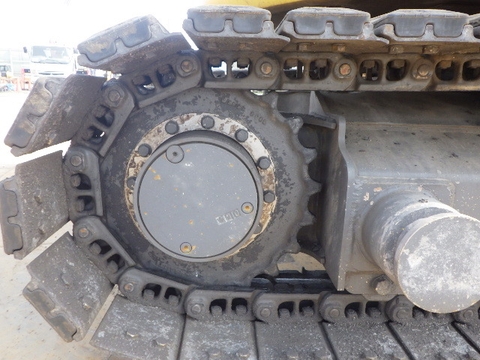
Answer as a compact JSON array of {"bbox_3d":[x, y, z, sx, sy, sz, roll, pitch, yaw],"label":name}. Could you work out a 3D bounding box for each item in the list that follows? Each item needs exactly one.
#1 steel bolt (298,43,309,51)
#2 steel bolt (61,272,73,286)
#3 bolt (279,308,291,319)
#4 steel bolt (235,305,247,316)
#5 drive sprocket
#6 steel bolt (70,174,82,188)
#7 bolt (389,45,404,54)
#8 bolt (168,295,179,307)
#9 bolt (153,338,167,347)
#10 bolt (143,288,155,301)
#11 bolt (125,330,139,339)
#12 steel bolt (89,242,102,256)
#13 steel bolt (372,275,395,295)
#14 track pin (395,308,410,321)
[{"bbox_3d":[0.106,-0.222,0.647,0.021,0.014,0.021,1,12,-2],"label":"steel bolt"},{"bbox_3d":[-0.325,0.186,0.727,0.014,0.021,0.021,-34,11,6],"label":"steel bolt"},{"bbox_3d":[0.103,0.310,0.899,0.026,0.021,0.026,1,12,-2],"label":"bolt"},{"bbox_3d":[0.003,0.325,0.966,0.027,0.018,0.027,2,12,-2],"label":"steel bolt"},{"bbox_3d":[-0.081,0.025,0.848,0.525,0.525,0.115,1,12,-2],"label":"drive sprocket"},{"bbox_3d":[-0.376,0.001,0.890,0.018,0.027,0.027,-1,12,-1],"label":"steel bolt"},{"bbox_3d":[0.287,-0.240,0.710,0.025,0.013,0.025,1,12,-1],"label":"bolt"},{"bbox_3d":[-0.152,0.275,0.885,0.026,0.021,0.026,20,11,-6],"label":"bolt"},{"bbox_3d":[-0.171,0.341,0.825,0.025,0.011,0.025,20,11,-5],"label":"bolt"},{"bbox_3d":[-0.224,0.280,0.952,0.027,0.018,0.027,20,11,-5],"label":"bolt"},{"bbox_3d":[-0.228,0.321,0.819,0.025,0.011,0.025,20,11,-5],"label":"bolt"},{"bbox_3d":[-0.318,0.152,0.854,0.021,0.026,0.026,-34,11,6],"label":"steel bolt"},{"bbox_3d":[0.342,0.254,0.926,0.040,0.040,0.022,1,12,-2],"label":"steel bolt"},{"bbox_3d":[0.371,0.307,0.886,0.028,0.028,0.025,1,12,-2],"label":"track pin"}]

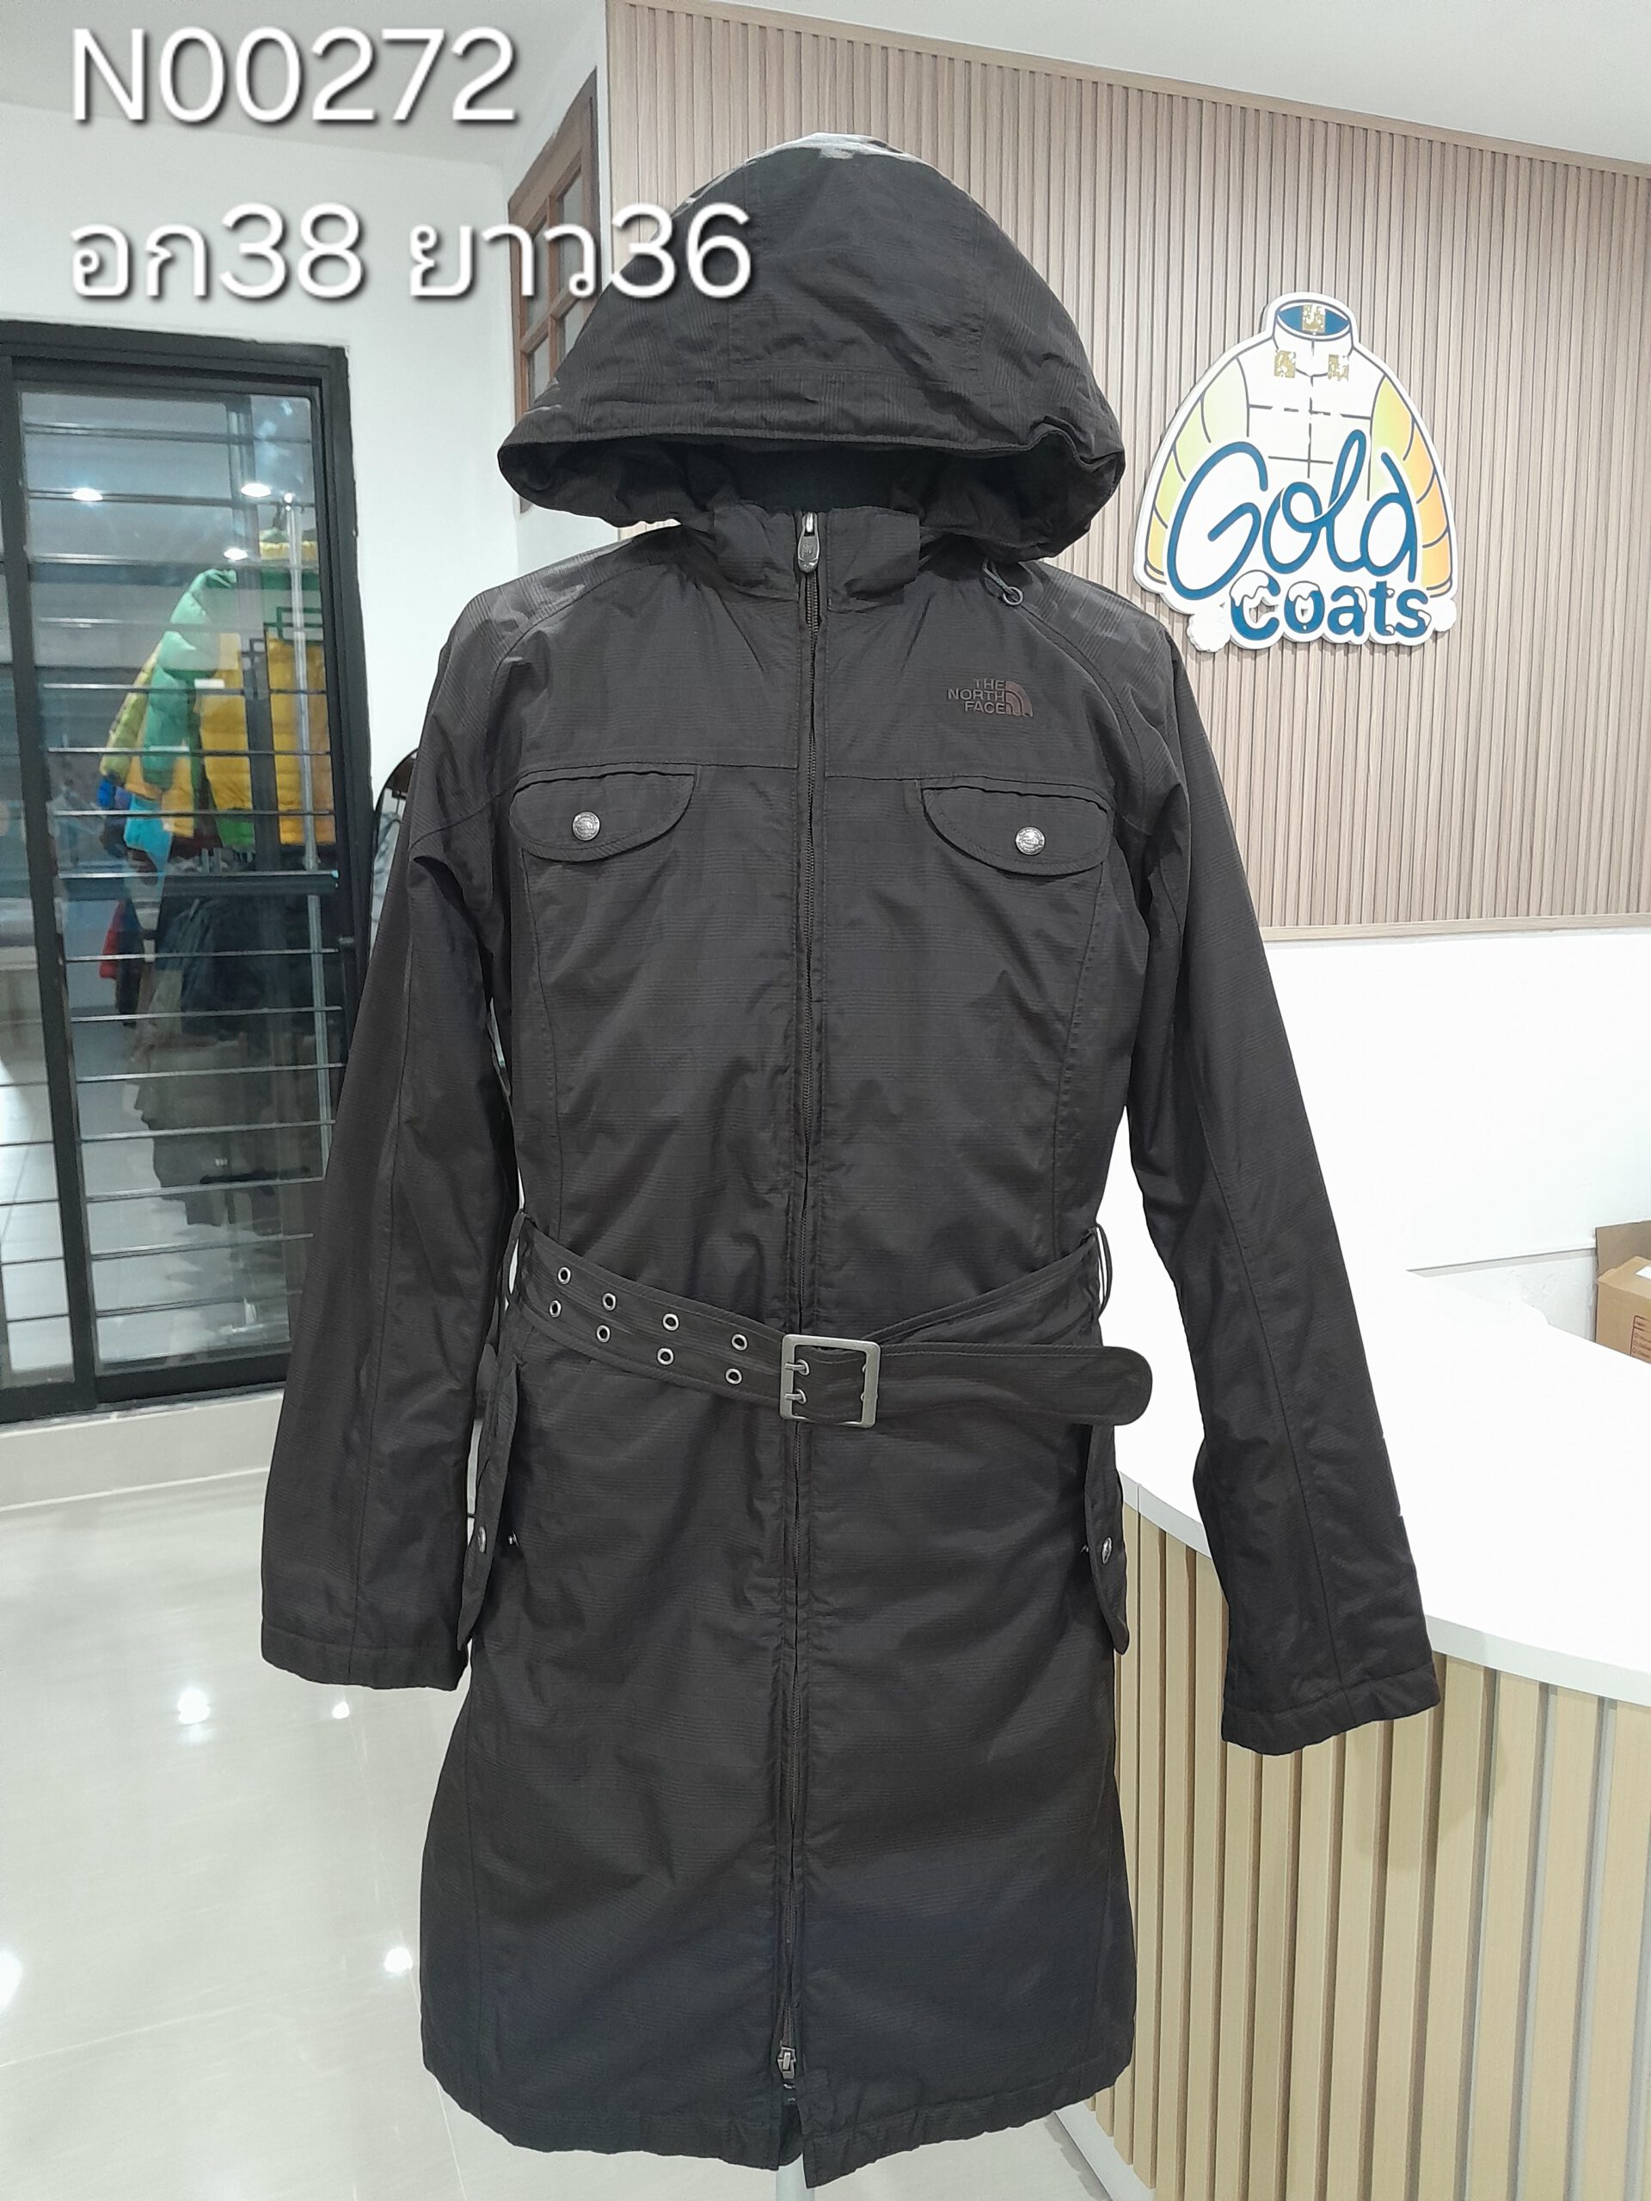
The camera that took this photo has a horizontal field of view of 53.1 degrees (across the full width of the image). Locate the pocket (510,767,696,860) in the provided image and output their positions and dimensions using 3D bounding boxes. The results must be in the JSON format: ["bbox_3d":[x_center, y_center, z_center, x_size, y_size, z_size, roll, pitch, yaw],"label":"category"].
[{"bbox_3d":[-0.113,-0.148,0.852,0.103,0.049,0.024,4,10,18],"label":"pocket"}]

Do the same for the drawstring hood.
[{"bbox_3d":[-0.003,-0.405,0.912,0.335,0.240,0.250,-1,9,-5],"label":"drawstring hood"}]

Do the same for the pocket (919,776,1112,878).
[{"bbox_3d":[0.099,-0.141,0.854,0.103,0.049,0.024,-2,10,-18],"label":"pocket"}]

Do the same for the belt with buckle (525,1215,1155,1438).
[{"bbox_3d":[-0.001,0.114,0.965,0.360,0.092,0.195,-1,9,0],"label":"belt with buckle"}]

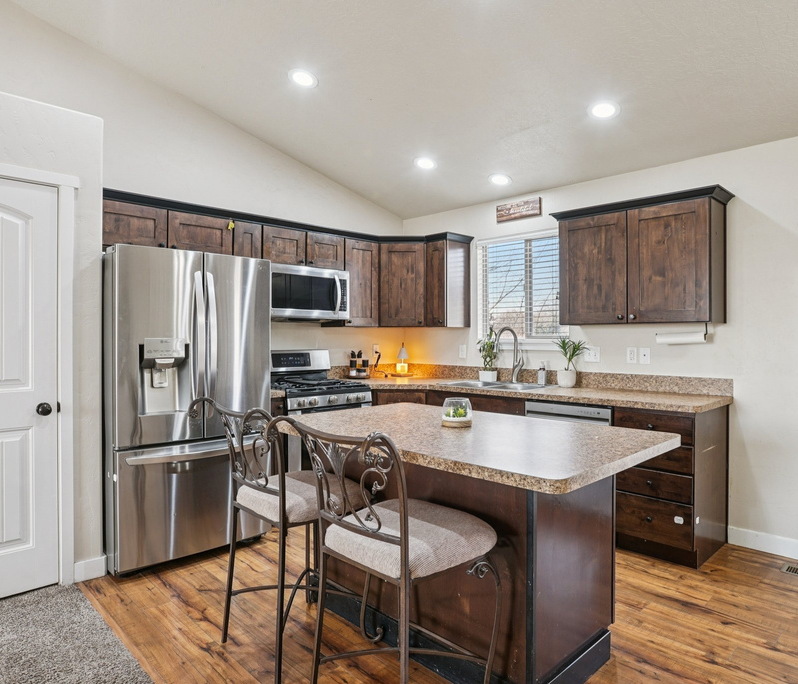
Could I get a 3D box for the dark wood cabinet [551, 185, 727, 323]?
[{"bbox_3d":[1.555,-0.505,3.537,0.380,0.778,1.038,-1,1,-45],"label":"dark wood cabinet"}]

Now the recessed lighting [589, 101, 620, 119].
[{"bbox_3d":[1.217,-1.373,3.206,0.190,0.025,0.190,1,-13,45],"label":"recessed lighting"}]

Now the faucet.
[{"bbox_3d":[0.854,0.105,4.178,0.300,0.440,0.120,-1,1,-45],"label":"faucet"}]

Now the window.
[{"bbox_3d":[1.028,-0.453,4.494,0.090,0.870,0.887,0,1,-45],"label":"window"}]

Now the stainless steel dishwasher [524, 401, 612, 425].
[{"bbox_3d":[1.273,0.790,3.640,0.610,0.825,0.595,-1,1,-45],"label":"stainless steel dishwasher"}]

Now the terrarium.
[{"bbox_3d":[0.242,0.292,2.251,0.125,0.110,0.125,0,0,0],"label":"terrarium"}]

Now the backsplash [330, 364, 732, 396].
[{"bbox_3d":[0.717,0.278,4.066,0.980,0.107,2.913,0,1,-45],"label":"backsplash"}]

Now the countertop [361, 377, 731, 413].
[{"bbox_3d":[0.730,0.349,4.005,0.915,0.044,2.846,-1,1,-45],"label":"countertop"}]

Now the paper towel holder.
[{"bbox_3d":[1.737,-0.052,3.330,0.070,0.125,0.295,-1,1,-45],"label":"paper towel holder"}]

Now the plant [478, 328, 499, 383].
[{"bbox_3d":[0.748,0.103,4.518,0.155,0.450,0.160,0,1,-45],"label":"plant"}]

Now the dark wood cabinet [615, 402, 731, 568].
[{"bbox_3d":[1.652,0.810,3.277,0.630,0.872,0.453,-1,1,-45],"label":"dark wood cabinet"}]

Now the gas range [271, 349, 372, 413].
[{"bbox_3d":[-0.699,0.657,4.189,0.760,1.165,0.700,0,1,-45],"label":"gas range"}]

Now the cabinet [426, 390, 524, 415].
[{"bbox_3d":[0.755,0.801,4.187,0.630,0.872,0.910,-1,1,-45],"label":"cabinet"}]

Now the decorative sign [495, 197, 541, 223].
[{"bbox_3d":[0.969,-1.059,4.374,0.030,0.142,0.415,-1,1,-45],"label":"decorative sign"}]

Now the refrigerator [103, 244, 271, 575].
[{"bbox_3d":[-1.391,0.359,3.393,0.914,1.770,0.800,0,1,-45],"label":"refrigerator"}]

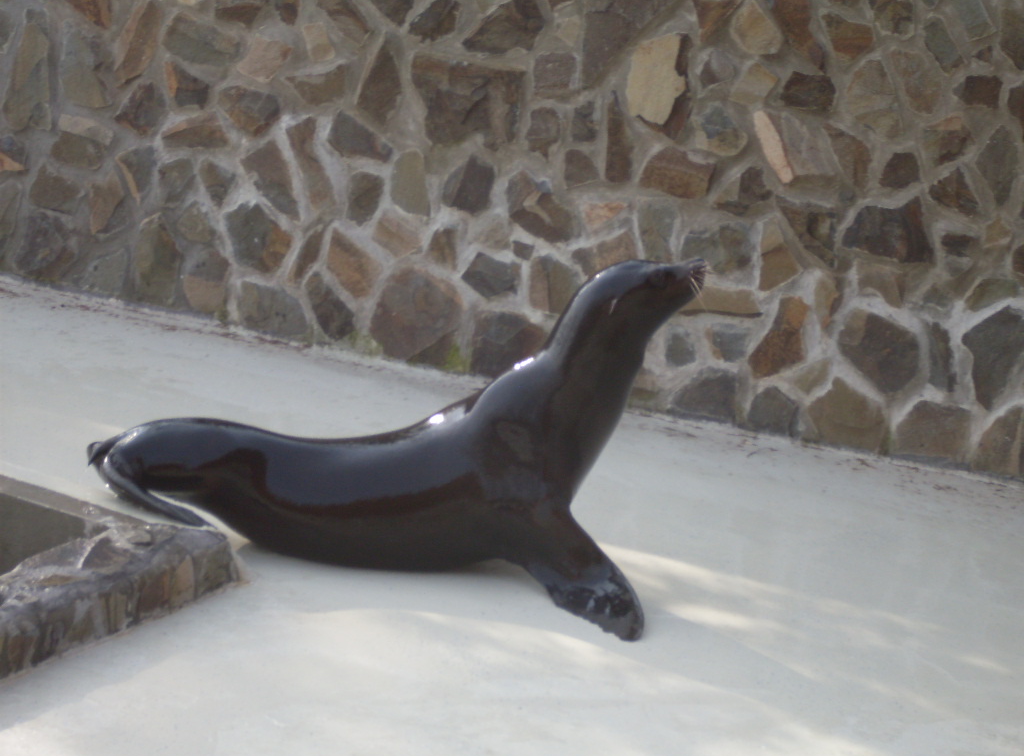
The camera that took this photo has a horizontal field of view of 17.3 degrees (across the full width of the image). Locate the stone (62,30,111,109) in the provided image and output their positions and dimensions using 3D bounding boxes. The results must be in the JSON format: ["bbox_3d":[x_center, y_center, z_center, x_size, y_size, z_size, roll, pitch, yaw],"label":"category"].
[{"bbox_3d":[-1.227,-0.912,9.863,0.171,0.242,0.102,11,23,28],"label":"stone"}]

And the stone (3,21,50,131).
[{"bbox_3d":[-1.452,-0.905,10.088,0.155,0.325,0.085,11,19,28],"label":"stone"}]

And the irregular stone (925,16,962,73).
[{"bbox_3d":[1.097,-0.848,8.570,0.104,0.141,0.057,11,19,28],"label":"irregular stone"}]

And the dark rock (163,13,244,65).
[{"bbox_3d":[-0.881,-0.987,9.818,0.300,0.152,0.090,11,20,33],"label":"dark rock"}]

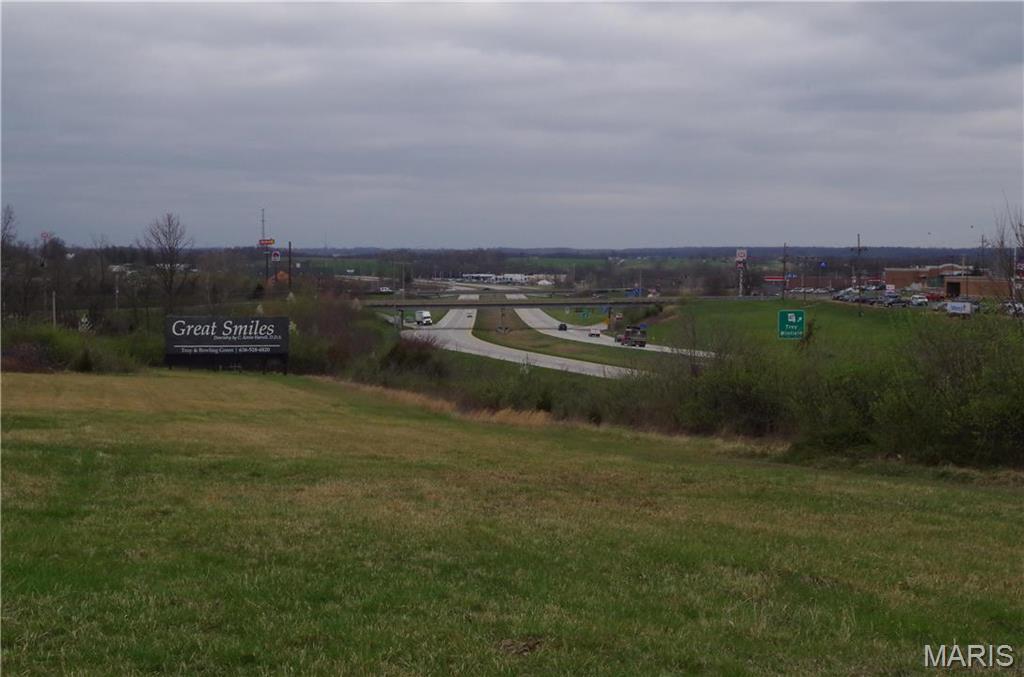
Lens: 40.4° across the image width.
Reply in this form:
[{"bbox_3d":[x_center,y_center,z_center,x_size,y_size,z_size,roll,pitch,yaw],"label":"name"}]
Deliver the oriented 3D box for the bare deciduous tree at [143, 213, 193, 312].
[{"bbox_3d":[-59.391,-12.949,240.000,8.600,17.500,8.600,0,4,0],"label":"bare deciduous tree"}]

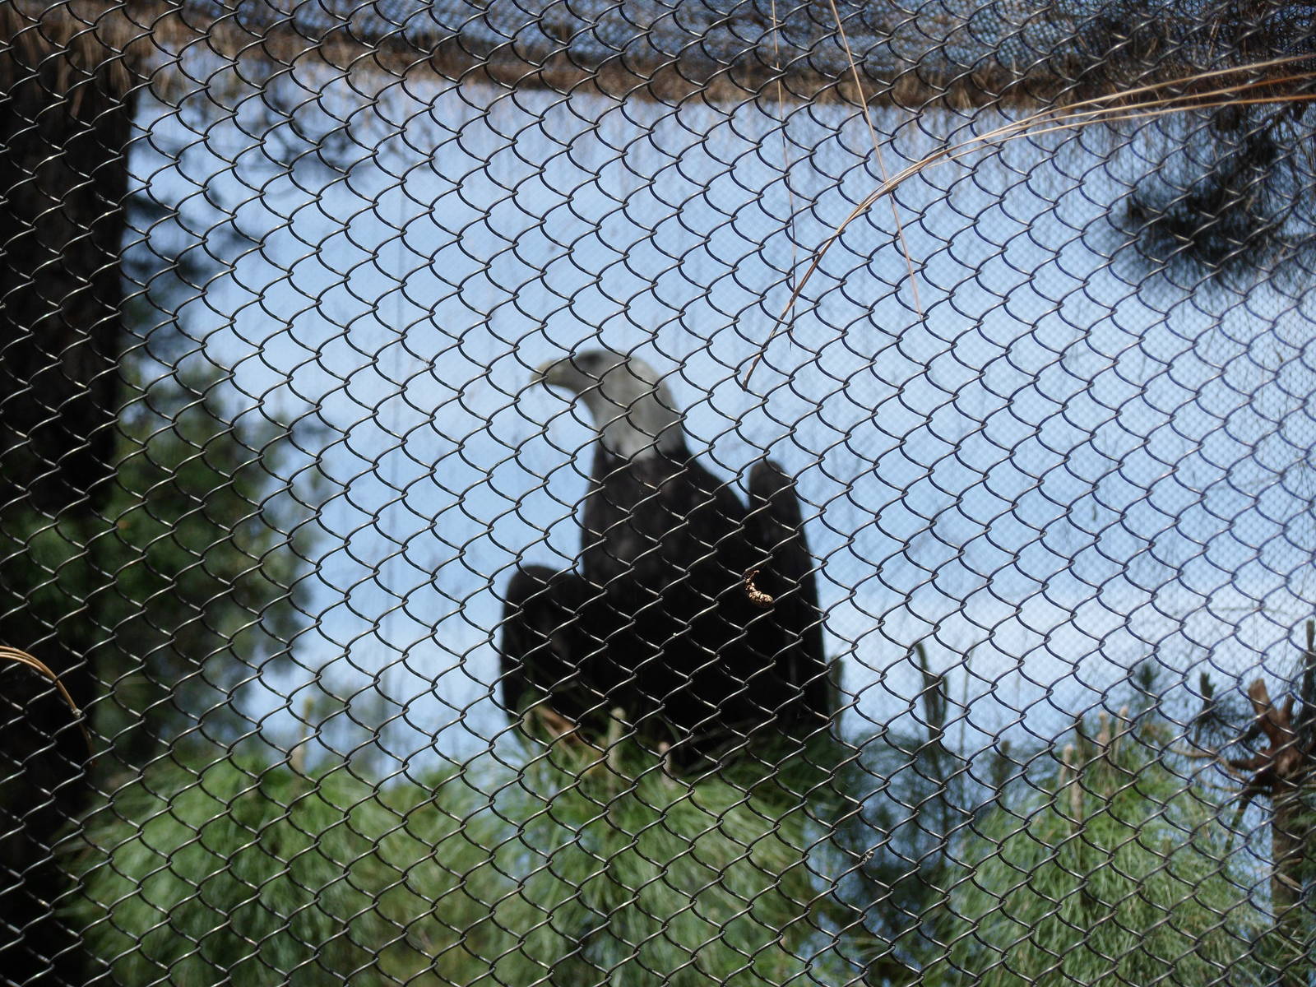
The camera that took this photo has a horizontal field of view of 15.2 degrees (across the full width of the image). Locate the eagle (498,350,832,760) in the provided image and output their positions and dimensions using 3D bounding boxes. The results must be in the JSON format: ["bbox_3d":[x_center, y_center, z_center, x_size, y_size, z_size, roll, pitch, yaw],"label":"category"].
[{"bbox_3d":[0.020,0.100,6.200,0.430,0.570,0.480,-8,-18,29],"label":"eagle"}]

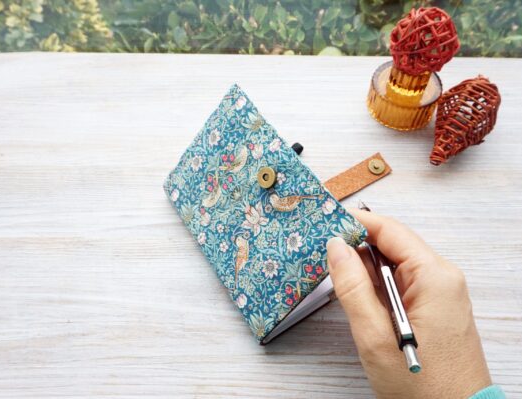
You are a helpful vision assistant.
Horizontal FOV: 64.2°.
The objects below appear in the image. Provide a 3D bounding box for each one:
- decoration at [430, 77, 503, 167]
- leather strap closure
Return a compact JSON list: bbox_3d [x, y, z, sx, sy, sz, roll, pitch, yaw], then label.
[{"bbox_3d":[0.187,-0.070,0.392,0.053,0.053,0.097,31,70,18],"label":"decoration"},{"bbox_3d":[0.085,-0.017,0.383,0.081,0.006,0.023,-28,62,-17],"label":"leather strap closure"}]

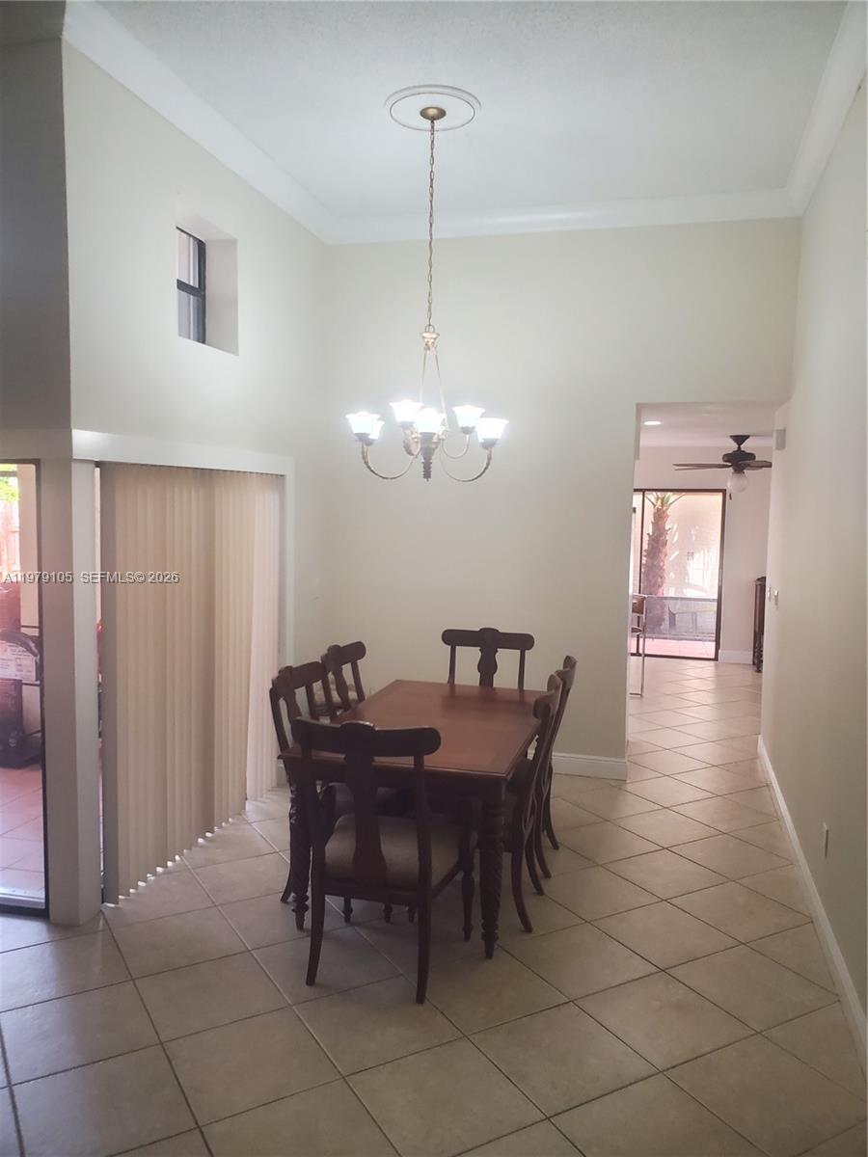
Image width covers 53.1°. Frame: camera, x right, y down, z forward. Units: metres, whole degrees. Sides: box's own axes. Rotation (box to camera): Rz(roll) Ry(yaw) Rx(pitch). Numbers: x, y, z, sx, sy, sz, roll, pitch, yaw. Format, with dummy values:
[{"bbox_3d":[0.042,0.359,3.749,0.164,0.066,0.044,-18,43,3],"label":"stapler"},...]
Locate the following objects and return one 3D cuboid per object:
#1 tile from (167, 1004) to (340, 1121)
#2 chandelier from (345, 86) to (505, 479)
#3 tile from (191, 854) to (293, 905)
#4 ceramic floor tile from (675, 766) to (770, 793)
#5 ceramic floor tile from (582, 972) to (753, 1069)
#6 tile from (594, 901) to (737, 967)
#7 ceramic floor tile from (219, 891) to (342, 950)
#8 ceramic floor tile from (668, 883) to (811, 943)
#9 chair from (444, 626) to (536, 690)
[{"bbox_3d":[-0.599,1.572,2.821,0.448,0.010,0.448,-2,5,-30],"label":"tile"},{"bbox_3d":[-0.019,-1.360,4.232,0.802,1.762,0.802,1,5,0],"label":"chandelier"},{"bbox_3d":[-0.878,1.451,4.227,0.452,0.010,0.452,-2,6,-30],"label":"tile"},{"bbox_3d":[1.895,1.361,5.818,0.448,0.010,0.448,-2,5,-30],"label":"ceramic floor tile"},{"bbox_3d":[0.818,1.569,3.105,0.448,0.010,0.448,-2,5,-30],"label":"ceramic floor tile"},{"bbox_3d":[0.988,1.520,3.727,0.448,0.010,0.448,-2,5,-30],"label":"tile"},{"bbox_3d":[-0.652,1.487,3.832,0.452,0.010,0.452,-2,6,-30],"label":"ceramic floor tile"},{"bbox_3d":[1.385,1.508,3.953,0.448,0.010,0.448,-2,5,-30],"label":"ceramic floor tile"},{"bbox_3d":[0.272,0.858,5.153,0.566,1.036,0.612,2,5,13],"label":"chair"}]

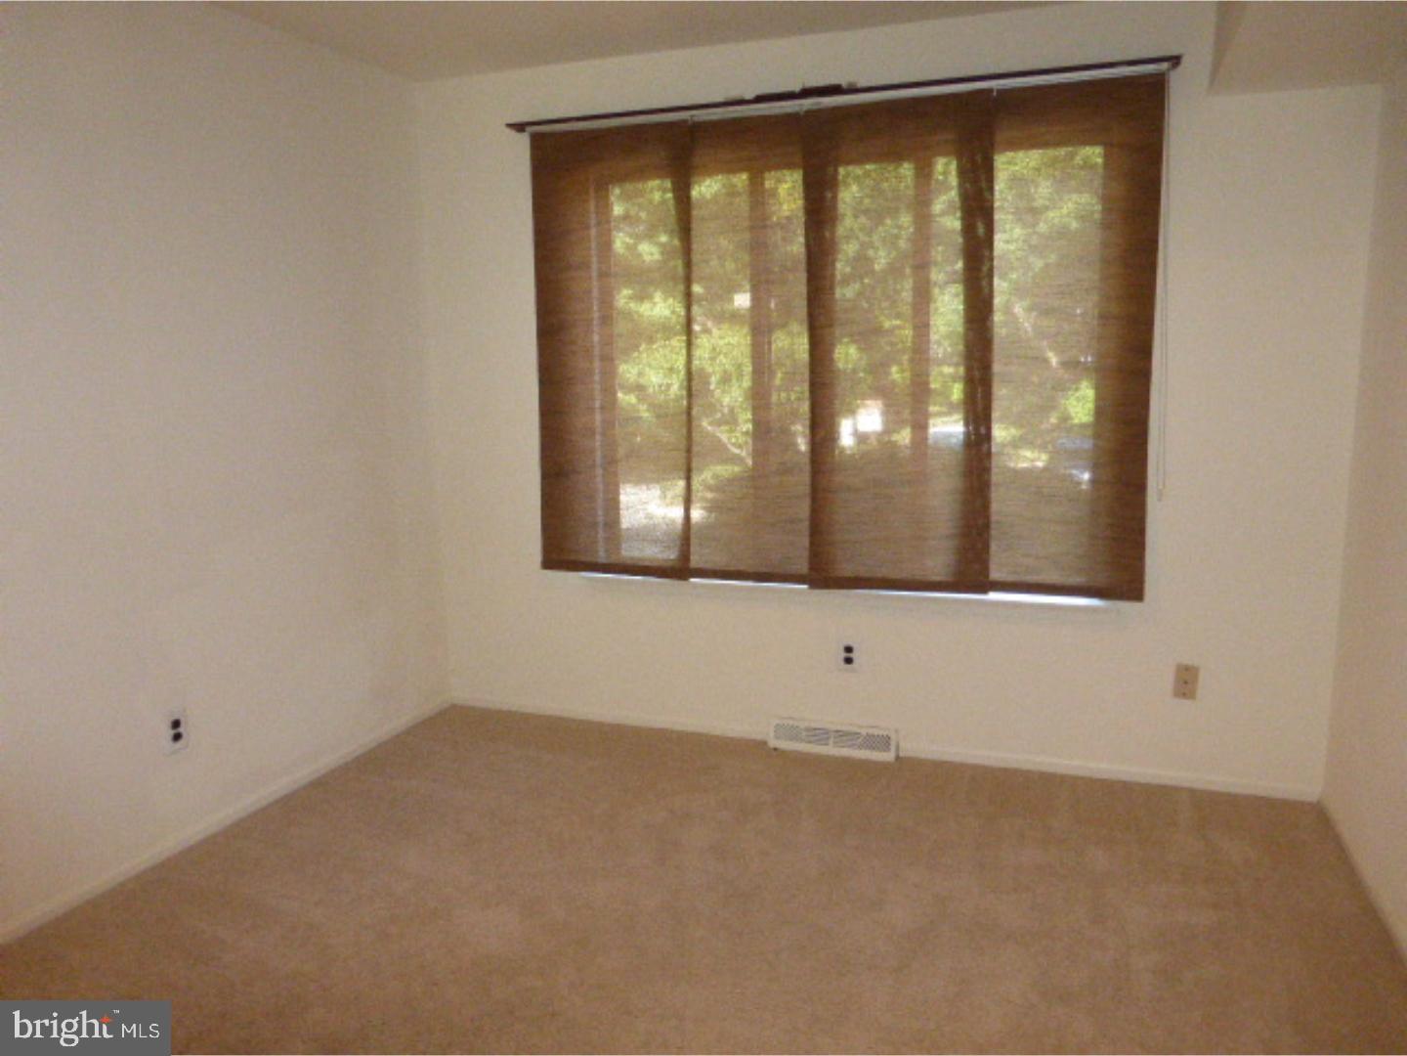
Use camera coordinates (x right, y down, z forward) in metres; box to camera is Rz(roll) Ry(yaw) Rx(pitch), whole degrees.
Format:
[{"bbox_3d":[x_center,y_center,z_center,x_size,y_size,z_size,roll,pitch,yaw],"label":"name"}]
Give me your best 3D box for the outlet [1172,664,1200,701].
[{"bbox_3d":[1.552,0.494,3.264,0.071,0.115,0.010,2,9,19],"label":"outlet"}]

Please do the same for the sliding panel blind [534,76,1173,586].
[{"bbox_3d":[0.375,-0.592,3.448,2.121,1.589,0.050,2,9,19],"label":"sliding panel blind"}]

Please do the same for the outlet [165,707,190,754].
[{"bbox_3d":[-1.520,0.586,2.936,0.010,0.116,0.072,2,9,19],"label":"outlet"}]

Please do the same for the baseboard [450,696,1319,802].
[{"bbox_3d":[0.433,0.773,3.709,3.181,0.055,0.015,2,9,19],"label":"baseboard"}]

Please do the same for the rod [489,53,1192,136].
[{"bbox_3d":[0.352,-1.393,3.338,2.212,0.035,0.100,2,9,19],"label":"rod"}]

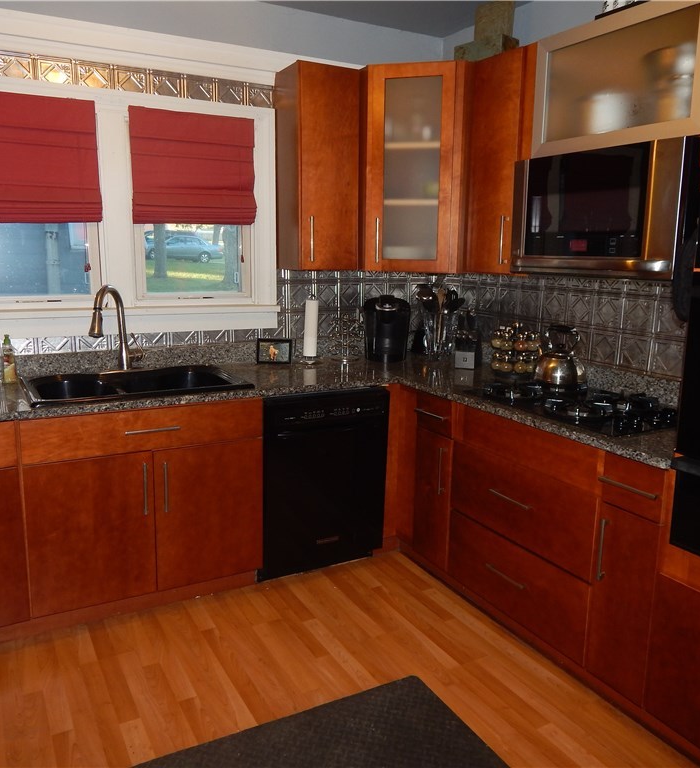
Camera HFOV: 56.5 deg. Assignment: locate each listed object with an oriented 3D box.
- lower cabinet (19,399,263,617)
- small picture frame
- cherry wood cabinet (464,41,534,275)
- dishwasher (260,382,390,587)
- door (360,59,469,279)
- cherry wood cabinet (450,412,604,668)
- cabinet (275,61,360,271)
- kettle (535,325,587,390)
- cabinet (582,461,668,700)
[{"bbox_3d":[-0.918,0.415,2.824,0.917,0.773,0.620,-5,12,-28],"label":"lower cabinet"},{"bbox_3d":[-0.389,-0.170,3.345,0.172,0.130,0.030,0,3,-6],"label":"small picture frame"},{"bbox_3d":[0.788,-0.953,2.877,0.335,0.912,0.360,-5,12,-28],"label":"cherry wood cabinet"},{"bbox_3d":[-0.239,0.419,3.201,0.605,0.872,0.610,-5,12,-28],"label":"dishwasher"},{"bbox_3d":[0.289,-0.995,3.040,0.430,0.920,0.040,4,11,17],"label":"door"},{"bbox_3d":[0.871,0.496,2.585,0.590,0.765,0.765,-5,12,-28],"label":"cherry wood cabinet"},{"bbox_3d":[-0.172,-1.019,3.162,0.305,0.912,0.335,-5,12,-28],"label":"cabinet"},{"bbox_3d":[0.857,-0.116,2.658,0.200,0.235,0.195,4,11,18],"label":"kettle"},{"bbox_3d":[1.113,0.578,2.158,0.605,0.773,0.232,-5,12,-28],"label":"cabinet"}]

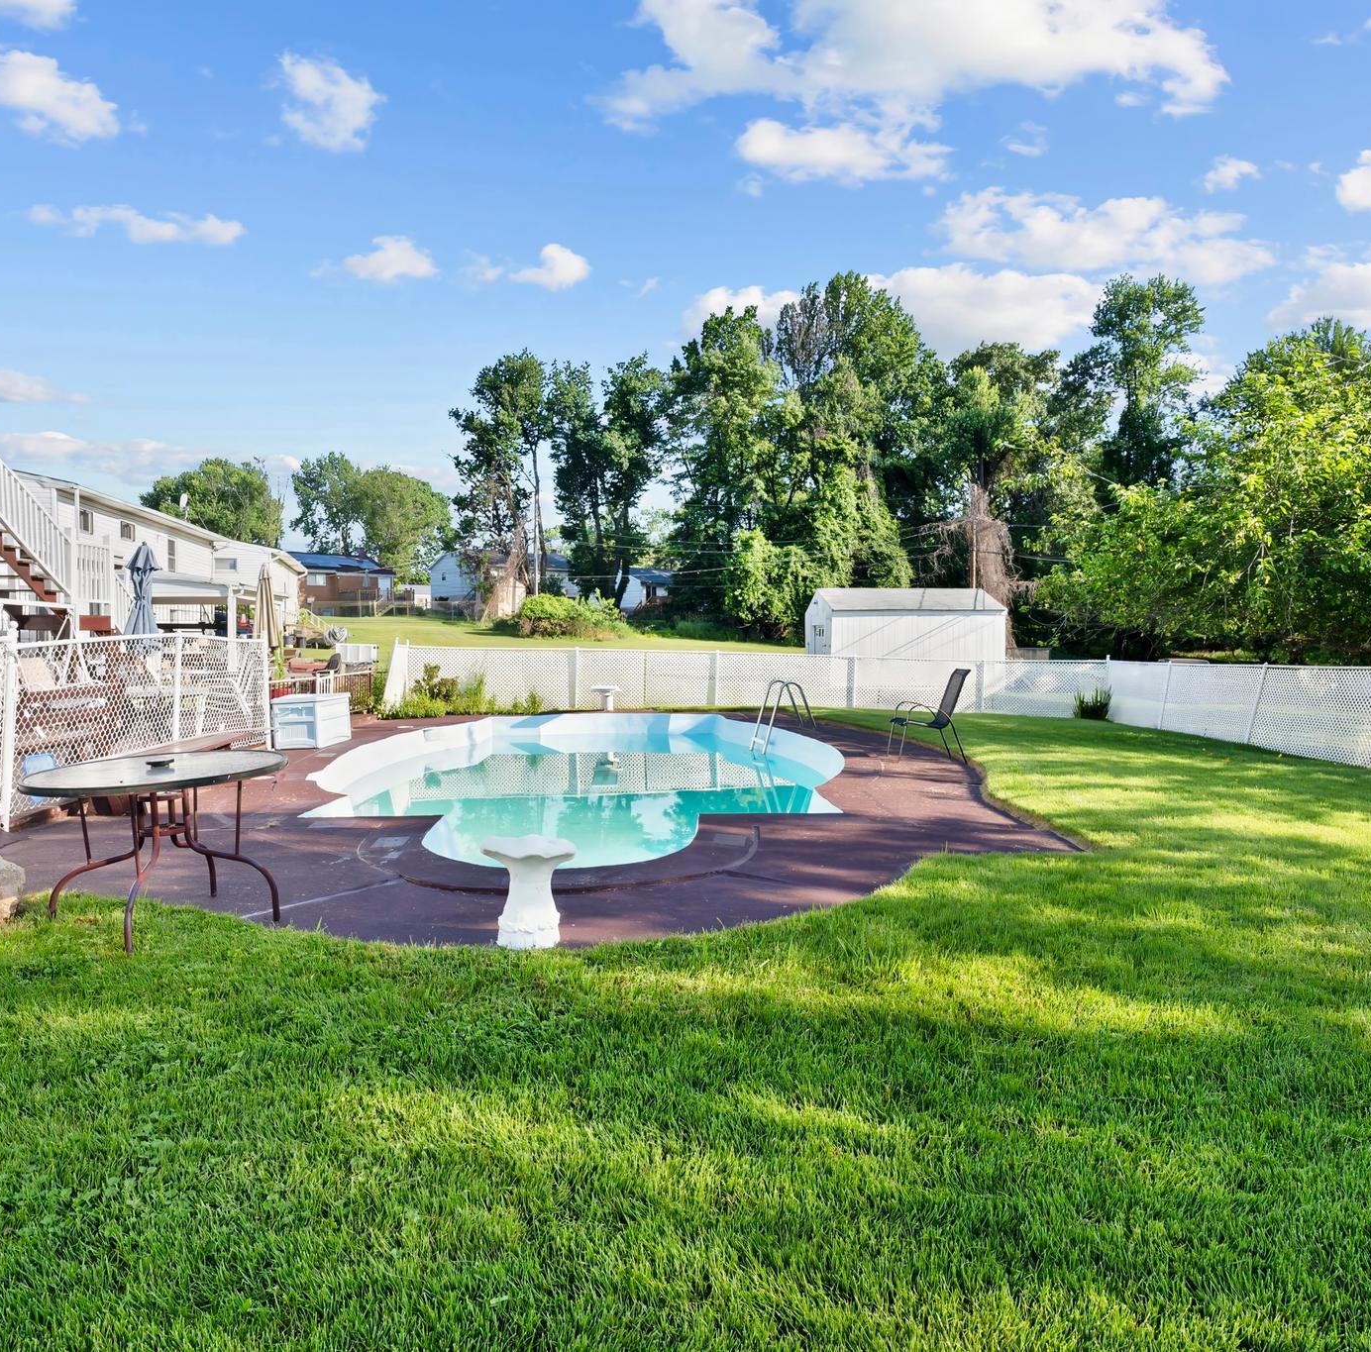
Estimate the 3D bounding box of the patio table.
[{"bbox_3d":[-2.376,0.774,4.133,1.070,0.710,1.070,-1,3,0],"label":"patio table"}]

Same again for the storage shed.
[{"bbox_3d":[6.680,-1.220,27.930,5.200,2.950,3.500,0,2,-5],"label":"storage shed"}]

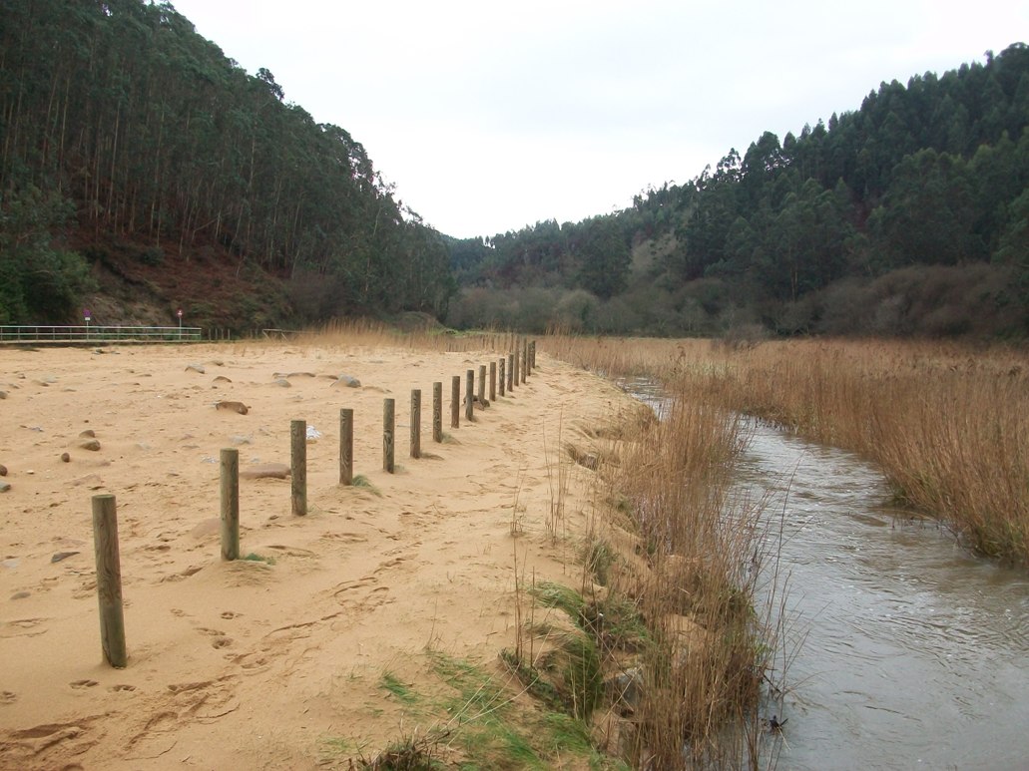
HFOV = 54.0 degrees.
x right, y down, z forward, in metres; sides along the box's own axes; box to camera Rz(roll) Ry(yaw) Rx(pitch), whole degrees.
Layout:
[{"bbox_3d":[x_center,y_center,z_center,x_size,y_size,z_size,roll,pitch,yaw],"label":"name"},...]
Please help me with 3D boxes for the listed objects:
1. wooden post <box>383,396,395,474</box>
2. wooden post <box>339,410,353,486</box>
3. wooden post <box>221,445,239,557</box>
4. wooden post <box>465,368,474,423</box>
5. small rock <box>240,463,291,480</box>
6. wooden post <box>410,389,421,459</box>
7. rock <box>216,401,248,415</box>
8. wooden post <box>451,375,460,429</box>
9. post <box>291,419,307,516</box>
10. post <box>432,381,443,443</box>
[{"bbox_3d":[-1.363,0.554,11.013,0.118,0.807,0.118,1,3,0],"label":"wooden post"},{"bbox_3d":[-1.575,0.580,9.489,0.118,0.714,0.118,1,3,0],"label":"wooden post"},{"bbox_3d":[-1.855,0.779,6.588,0.118,0.720,0.118,1,3,0],"label":"wooden post"},{"bbox_3d":[-0.755,0.172,17.208,0.118,0.855,0.118,1,3,0],"label":"wooden post"},{"bbox_3d":[-2.435,0.836,9.900,0.520,0.120,0.340,1,3,0],"label":"small rock"},{"bbox_3d":[-1.217,0.484,12.508,0.118,0.854,0.118,1,3,0],"label":"wooden post"},{"bbox_3d":[-4.863,0.387,17.400,0.550,0.180,0.340,1,3,0],"label":"rock"},{"bbox_3d":[-0.899,0.261,15.556,0.118,0.799,0.118,1,3,0],"label":"wooden post"},{"bbox_3d":[-1.681,0.645,7.896,0.118,0.739,0.118,1,3,0],"label":"post"},{"bbox_3d":[-1.064,0.377,14.062,0.118,0.837,0.118,1,3,0],"label":"post"}]

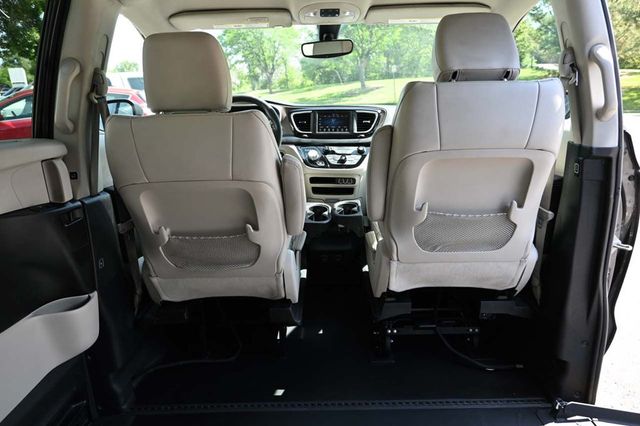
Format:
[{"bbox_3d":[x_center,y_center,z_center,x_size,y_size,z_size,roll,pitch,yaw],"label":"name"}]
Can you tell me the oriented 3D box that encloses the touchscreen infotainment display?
[{"bbox_3d":[0.067,-0.457,2.130,0.172,0.115,0.025,0,-7,1],"label":"touchscreen infotainment display"}]

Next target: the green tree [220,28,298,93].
[{"bbox_3d":[-3.776,-11.592,27.049,6.000,7.600,6.000,0,15,1],"label":"green tree"}]

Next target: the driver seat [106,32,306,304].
[{"bbox_3d":[-0.335,-0.161,1.621,0.580,0.890,0.770,0,15,1],"label":"driver seat"}]

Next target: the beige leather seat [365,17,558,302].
[{"bbox_3d":[0.445,-0.203,1.642,0.570,0.920,0.770,0,15,1],"label":"beige leather seat"}]

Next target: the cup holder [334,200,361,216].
[{"bbox_3d":[0.120,-0.011,1.860,0.110,0.080,0.120,0,15,1],"label":"cup holder"}]

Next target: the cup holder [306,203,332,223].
[{"bbox_3d":[-0.002,0.006,1.800,0.110,0.080,0.120,0,15,1],"label":"cup holder"}]

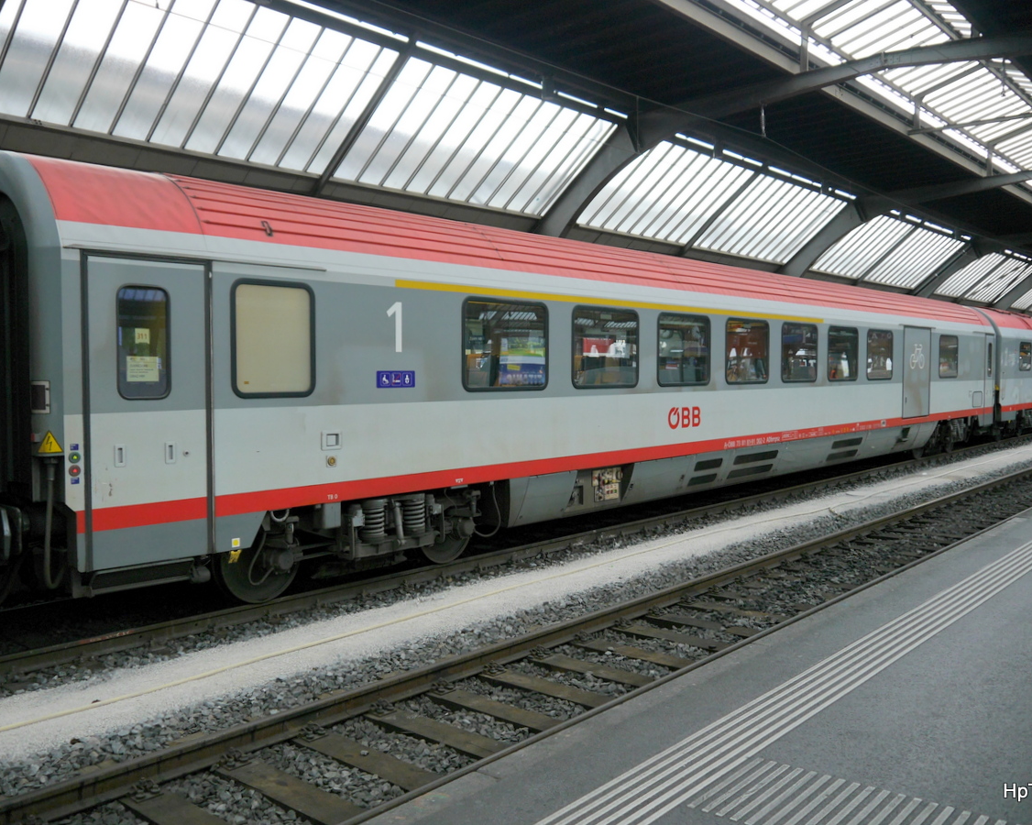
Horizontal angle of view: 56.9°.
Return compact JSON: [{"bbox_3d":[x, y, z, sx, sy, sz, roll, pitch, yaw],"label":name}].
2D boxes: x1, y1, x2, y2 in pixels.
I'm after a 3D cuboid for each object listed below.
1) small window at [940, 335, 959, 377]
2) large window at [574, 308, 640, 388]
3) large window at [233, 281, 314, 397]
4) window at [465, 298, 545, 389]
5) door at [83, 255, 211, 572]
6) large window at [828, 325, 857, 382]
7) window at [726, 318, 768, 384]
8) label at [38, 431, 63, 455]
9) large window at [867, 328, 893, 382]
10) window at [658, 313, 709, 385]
[{"bbox_3d":[10.657,-1.364,23.474,0.060,1.050,1.467,2,4,41],"label":"small window"},{"bbox_3d":[1.177,-0.843,12.525,0.060,1.066,1.510,2,4,41],"label":"large window"},{"bbox_3d":[-2.193,-0.663,8.632,0.060,1.062,0.907,2,4,41],"label":"large window"},{"bbox_3d":[-0.113,-0.775,11.035,0.060,1.060,1.510,2,4,41],"label":"window"},{"bbox_3d":[-3.004,-0.017,7.799,0.080,2.490,1.073,3,4,45],"label":"door"},{"bbox_3d":[6.327,-1.130,18.472,0.060,1.051,1.510,2,4,41],"label":"large window"},{"bbox_3d":[3.752,-0.980,15.499,0.060,1.062,1.510,2,4,41],"label":"window"},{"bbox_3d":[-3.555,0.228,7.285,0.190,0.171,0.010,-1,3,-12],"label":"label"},{"bbox_3d":[7.624,-1.205,19.970,0.060,1.042,1.510,2,4,41],"label":"large window"},{"bbox_3d":[2.465,-0.910,14.012,0.060,1.055,1.510,2,4,41],"label":"window"}]

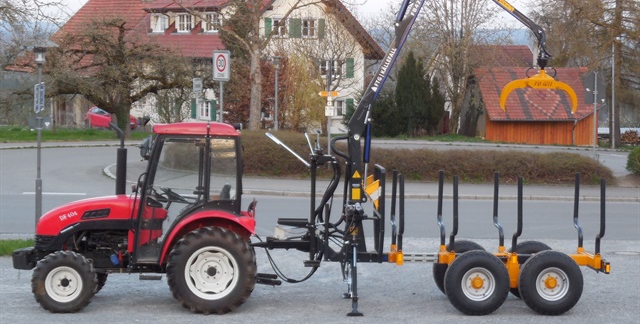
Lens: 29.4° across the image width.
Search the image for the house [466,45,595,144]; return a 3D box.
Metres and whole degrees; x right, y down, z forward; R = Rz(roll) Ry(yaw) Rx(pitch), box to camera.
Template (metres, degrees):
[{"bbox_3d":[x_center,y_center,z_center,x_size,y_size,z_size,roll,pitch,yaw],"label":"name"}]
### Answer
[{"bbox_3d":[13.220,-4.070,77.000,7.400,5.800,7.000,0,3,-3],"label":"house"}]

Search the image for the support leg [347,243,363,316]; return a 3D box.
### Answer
[{"bbox_3d":[0.428,1.459,15.150,0.200,0.930,0.200,0,1,0],"label":"support leg"}]

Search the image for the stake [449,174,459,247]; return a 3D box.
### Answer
[{"bbox_3d":[1.747,0.666,15.930,0.110,1.000,0.090,0,3,0],"label":"stake"}]

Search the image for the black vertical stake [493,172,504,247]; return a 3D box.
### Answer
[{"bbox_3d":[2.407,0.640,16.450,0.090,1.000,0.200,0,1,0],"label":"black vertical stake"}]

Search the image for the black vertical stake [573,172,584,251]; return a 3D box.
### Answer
[{"bbox_3d":[3.591,0.674,16.950,0.130,1.050,0.090,0,3,0],"label":"black vertical stake"}]

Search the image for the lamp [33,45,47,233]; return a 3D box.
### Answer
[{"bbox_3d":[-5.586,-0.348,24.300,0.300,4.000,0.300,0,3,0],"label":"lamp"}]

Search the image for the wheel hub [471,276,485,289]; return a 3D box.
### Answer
[{"bbox_3d":[2.016,1.547,15.600,0.160,0.160,0.100,0,3,0],"label":"wheel hub"}]

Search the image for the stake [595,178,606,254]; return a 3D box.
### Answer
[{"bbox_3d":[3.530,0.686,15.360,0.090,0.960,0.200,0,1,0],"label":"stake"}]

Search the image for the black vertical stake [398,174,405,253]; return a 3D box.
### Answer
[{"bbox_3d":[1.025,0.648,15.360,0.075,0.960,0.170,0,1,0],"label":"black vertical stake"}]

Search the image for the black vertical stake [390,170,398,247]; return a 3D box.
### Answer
[{"bbox_3d":[1.035,0.646,16.950,0.100,1.050,0.090,0,3,0],"label":"black vertical stake"}]

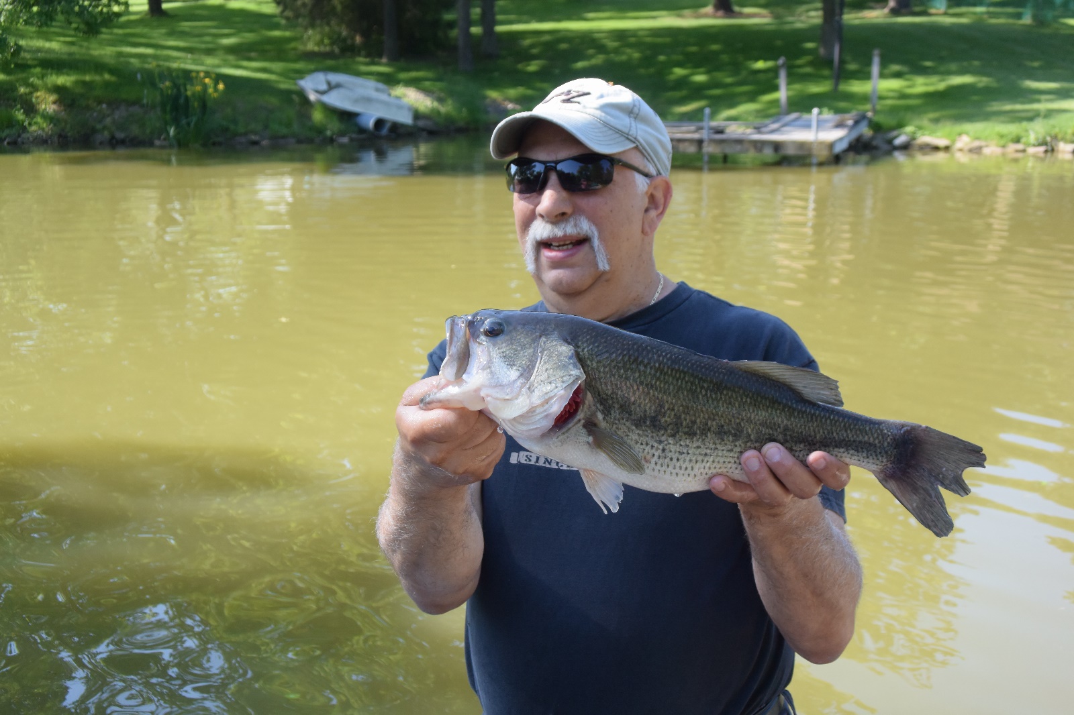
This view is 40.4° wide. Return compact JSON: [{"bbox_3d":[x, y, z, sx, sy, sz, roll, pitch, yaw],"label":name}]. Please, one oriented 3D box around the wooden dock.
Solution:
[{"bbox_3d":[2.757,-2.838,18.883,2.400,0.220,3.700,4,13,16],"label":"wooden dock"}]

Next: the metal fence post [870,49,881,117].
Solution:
[{"bbox_3d":[4.628,-3.761,20.000,0.100,0.940,0.100,0,12,0],"label":"metal fence post"}]

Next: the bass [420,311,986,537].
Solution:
[{"bbox_3d":[0.163,0.080,1.440,0.555,0.180,0.100,13,7,-3],"label":"bass"}]

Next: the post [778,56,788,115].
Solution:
[{"bbox_3d":[3.370,-3.709,20.000,0.100,0.820,0.100,0,12,0],"label":"post"}]

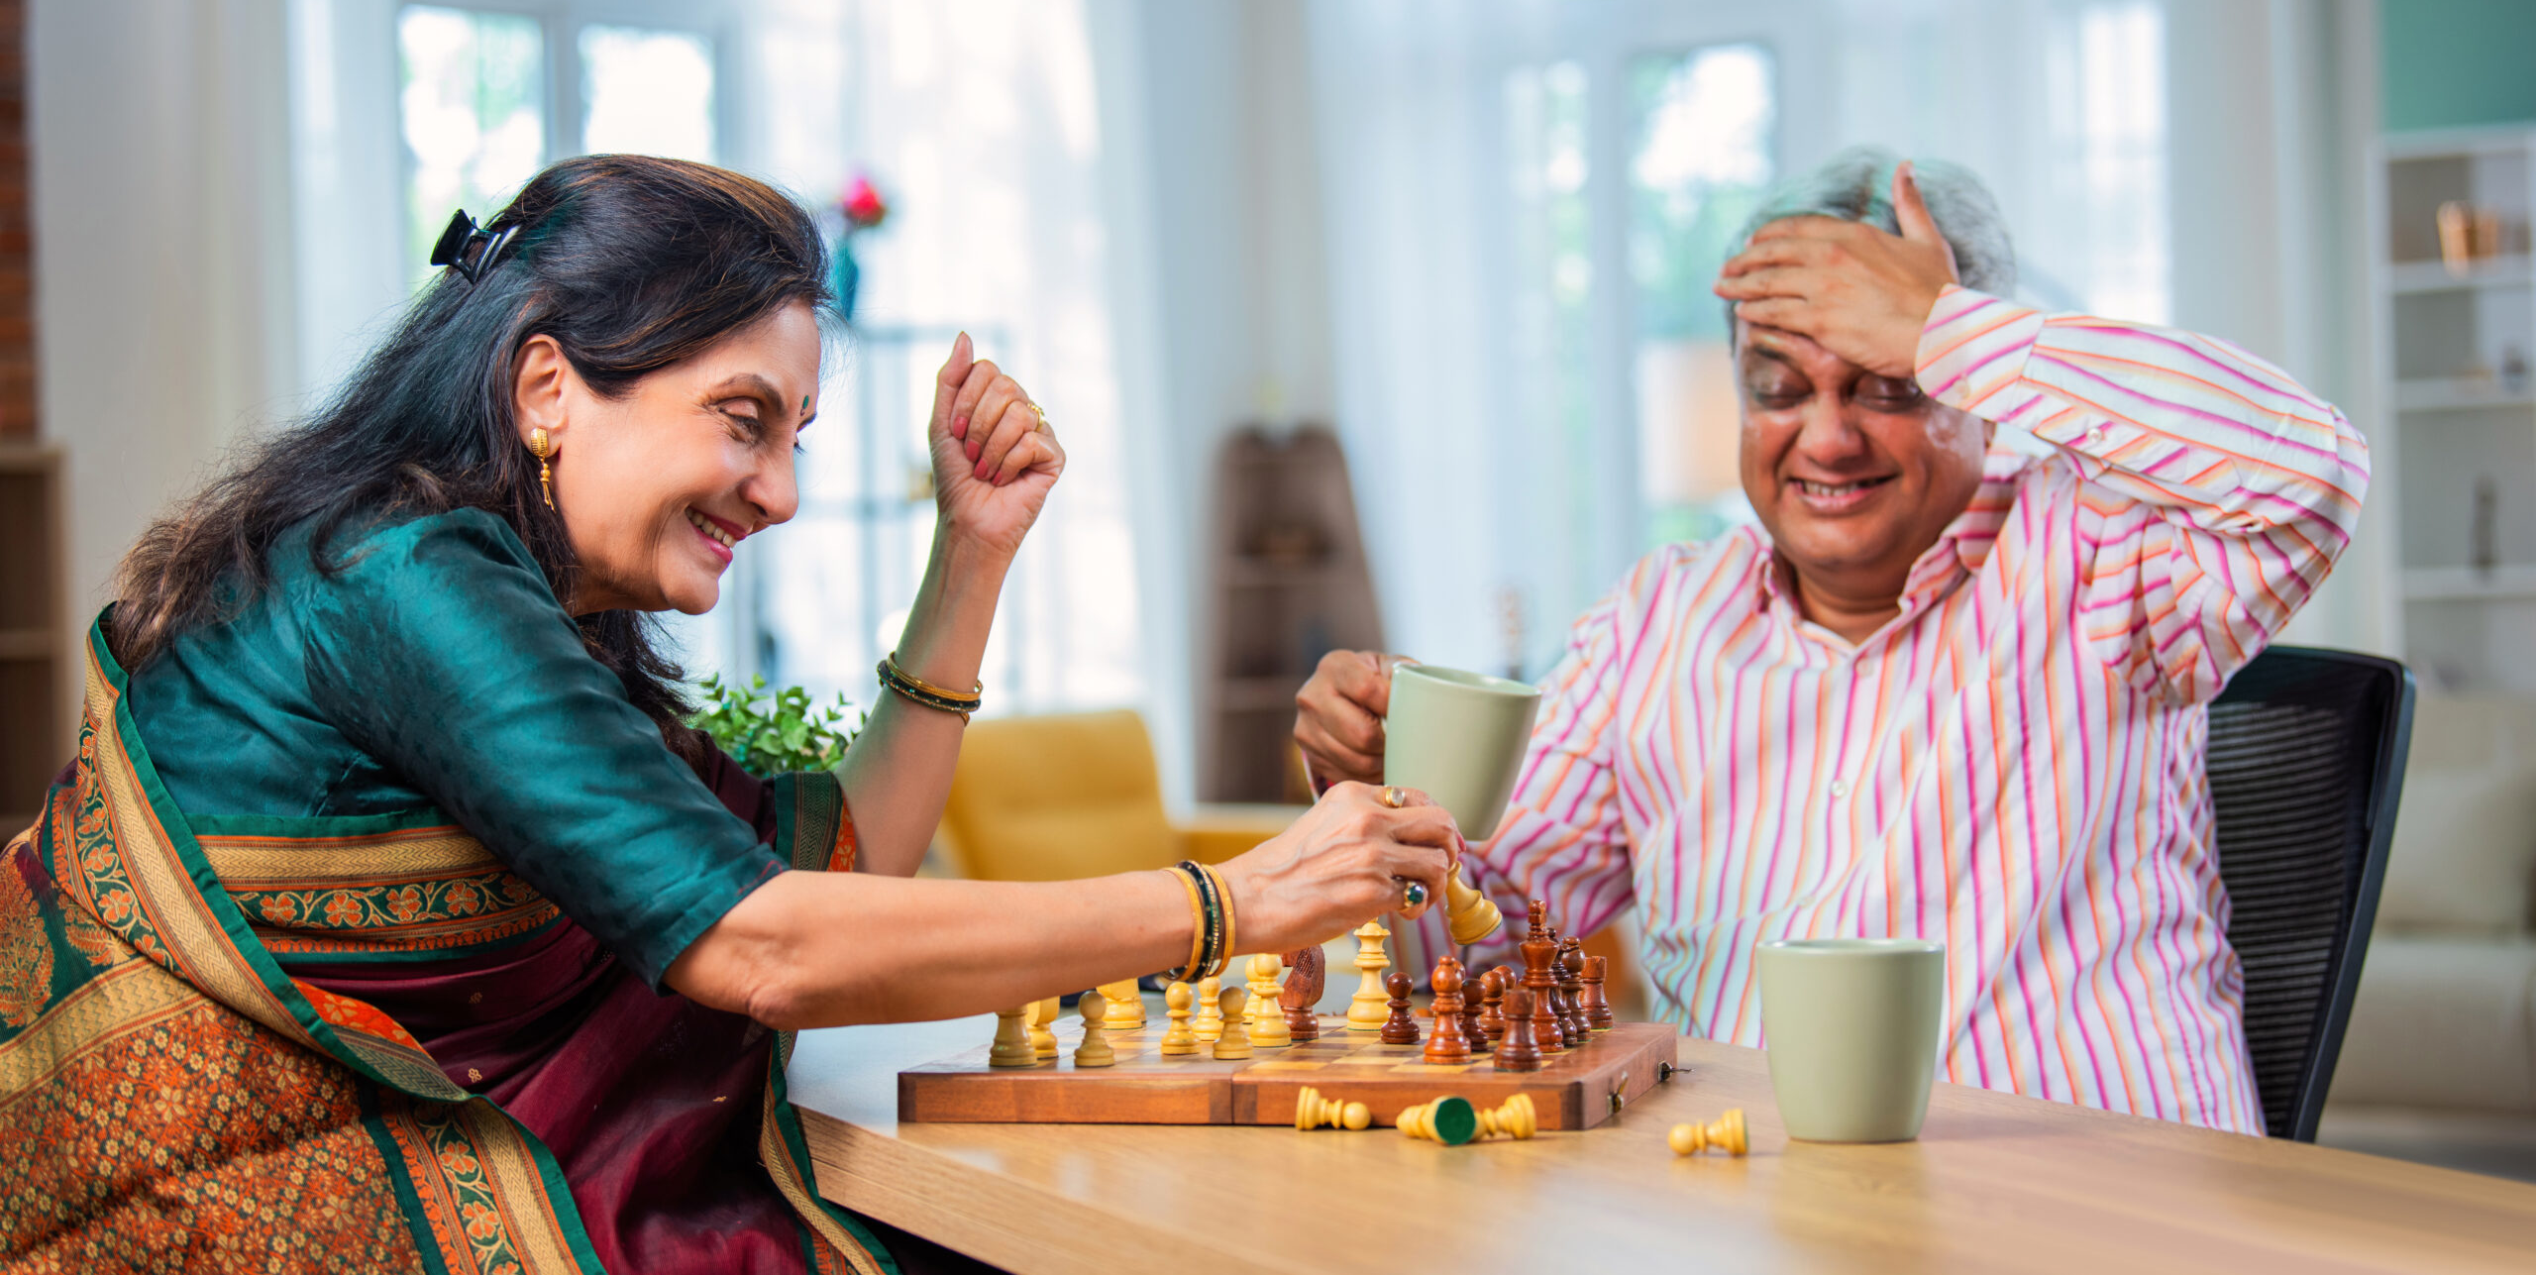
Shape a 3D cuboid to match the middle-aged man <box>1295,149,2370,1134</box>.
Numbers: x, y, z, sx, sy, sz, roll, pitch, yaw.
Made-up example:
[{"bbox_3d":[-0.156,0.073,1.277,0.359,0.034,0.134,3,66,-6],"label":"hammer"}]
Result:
[{"bbox_3d":[0.330,0.350,2.930,0.640,1.290,0.740,0,0,38],"label":"middle-aged man"}]

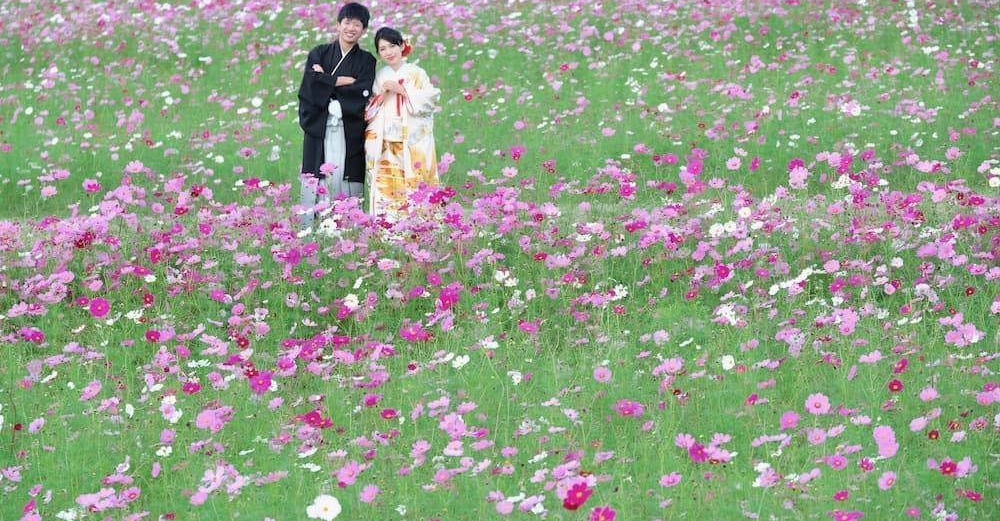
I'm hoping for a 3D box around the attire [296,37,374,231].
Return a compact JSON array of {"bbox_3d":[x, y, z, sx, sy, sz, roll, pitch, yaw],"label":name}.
[{"bbox_3d":[-1.100,-0.765,39.500,0.528,1.449,0.420,0,4,0],"label":"attire"}]

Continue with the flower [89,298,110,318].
[{"bbox_3d":[-1.785,0.211,26.000,0.094,0.087,0.035,0,-9,-3],"label":"flower"}]

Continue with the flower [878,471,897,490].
[{"bbox_3d":[1.387,0.789,20.900,0.066,0.066,0.035,2,-15,20],"label":"flower"}]

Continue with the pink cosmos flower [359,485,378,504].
[{"bbox_3d":[-0.461,0.825,20.700,0.067,0.067,0.035,0,-11,-6],"label":"pink cosmos flower"}]

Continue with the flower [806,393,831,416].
[{"bbox_3d":[1.226,0.555,22.500,0.098,0.085,0.035,0,-17,0],"label":"flower"}]

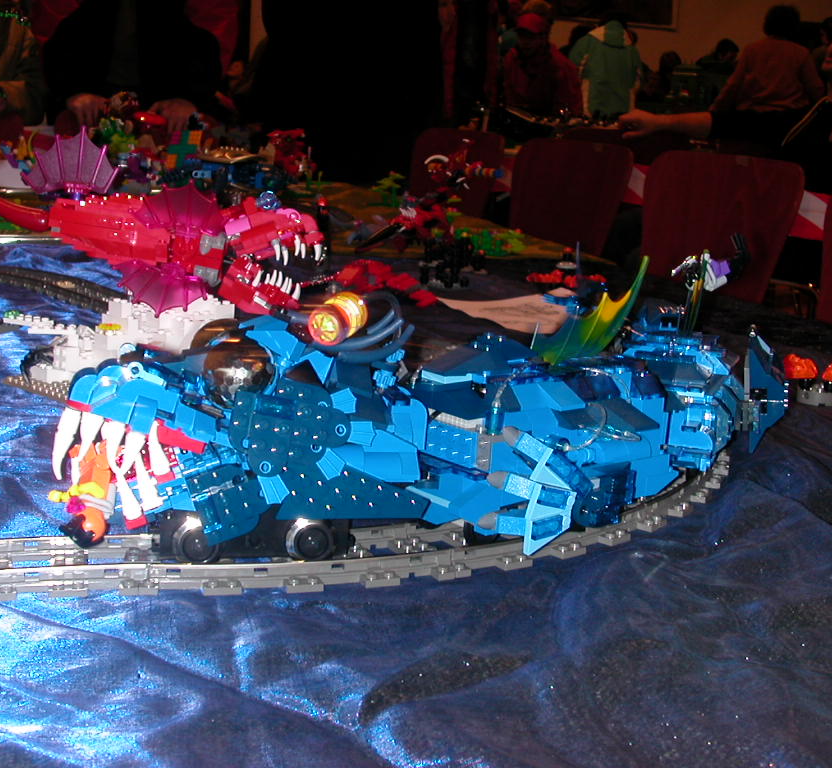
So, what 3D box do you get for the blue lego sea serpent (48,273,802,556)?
[{"bbox_3d":[0.052,0.005,0.698,0.445,0.118,0.127,-5,14,-34],"label":"blue lego sea serpent"}]

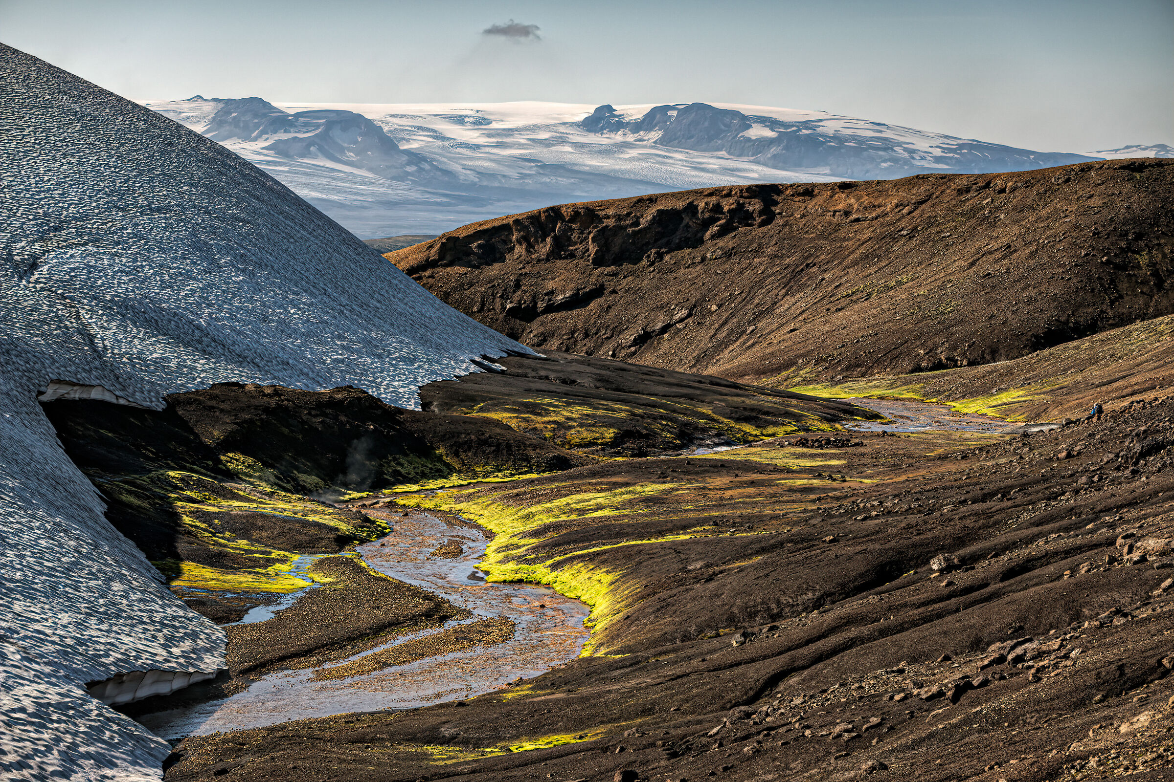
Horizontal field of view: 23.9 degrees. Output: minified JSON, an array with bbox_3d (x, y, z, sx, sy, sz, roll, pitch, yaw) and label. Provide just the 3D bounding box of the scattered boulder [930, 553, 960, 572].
[{"bbox_3d":[14.860,7.100,115.000,1.200,0.720,0.950,0,5,0],"label":"scattered boulder"}]

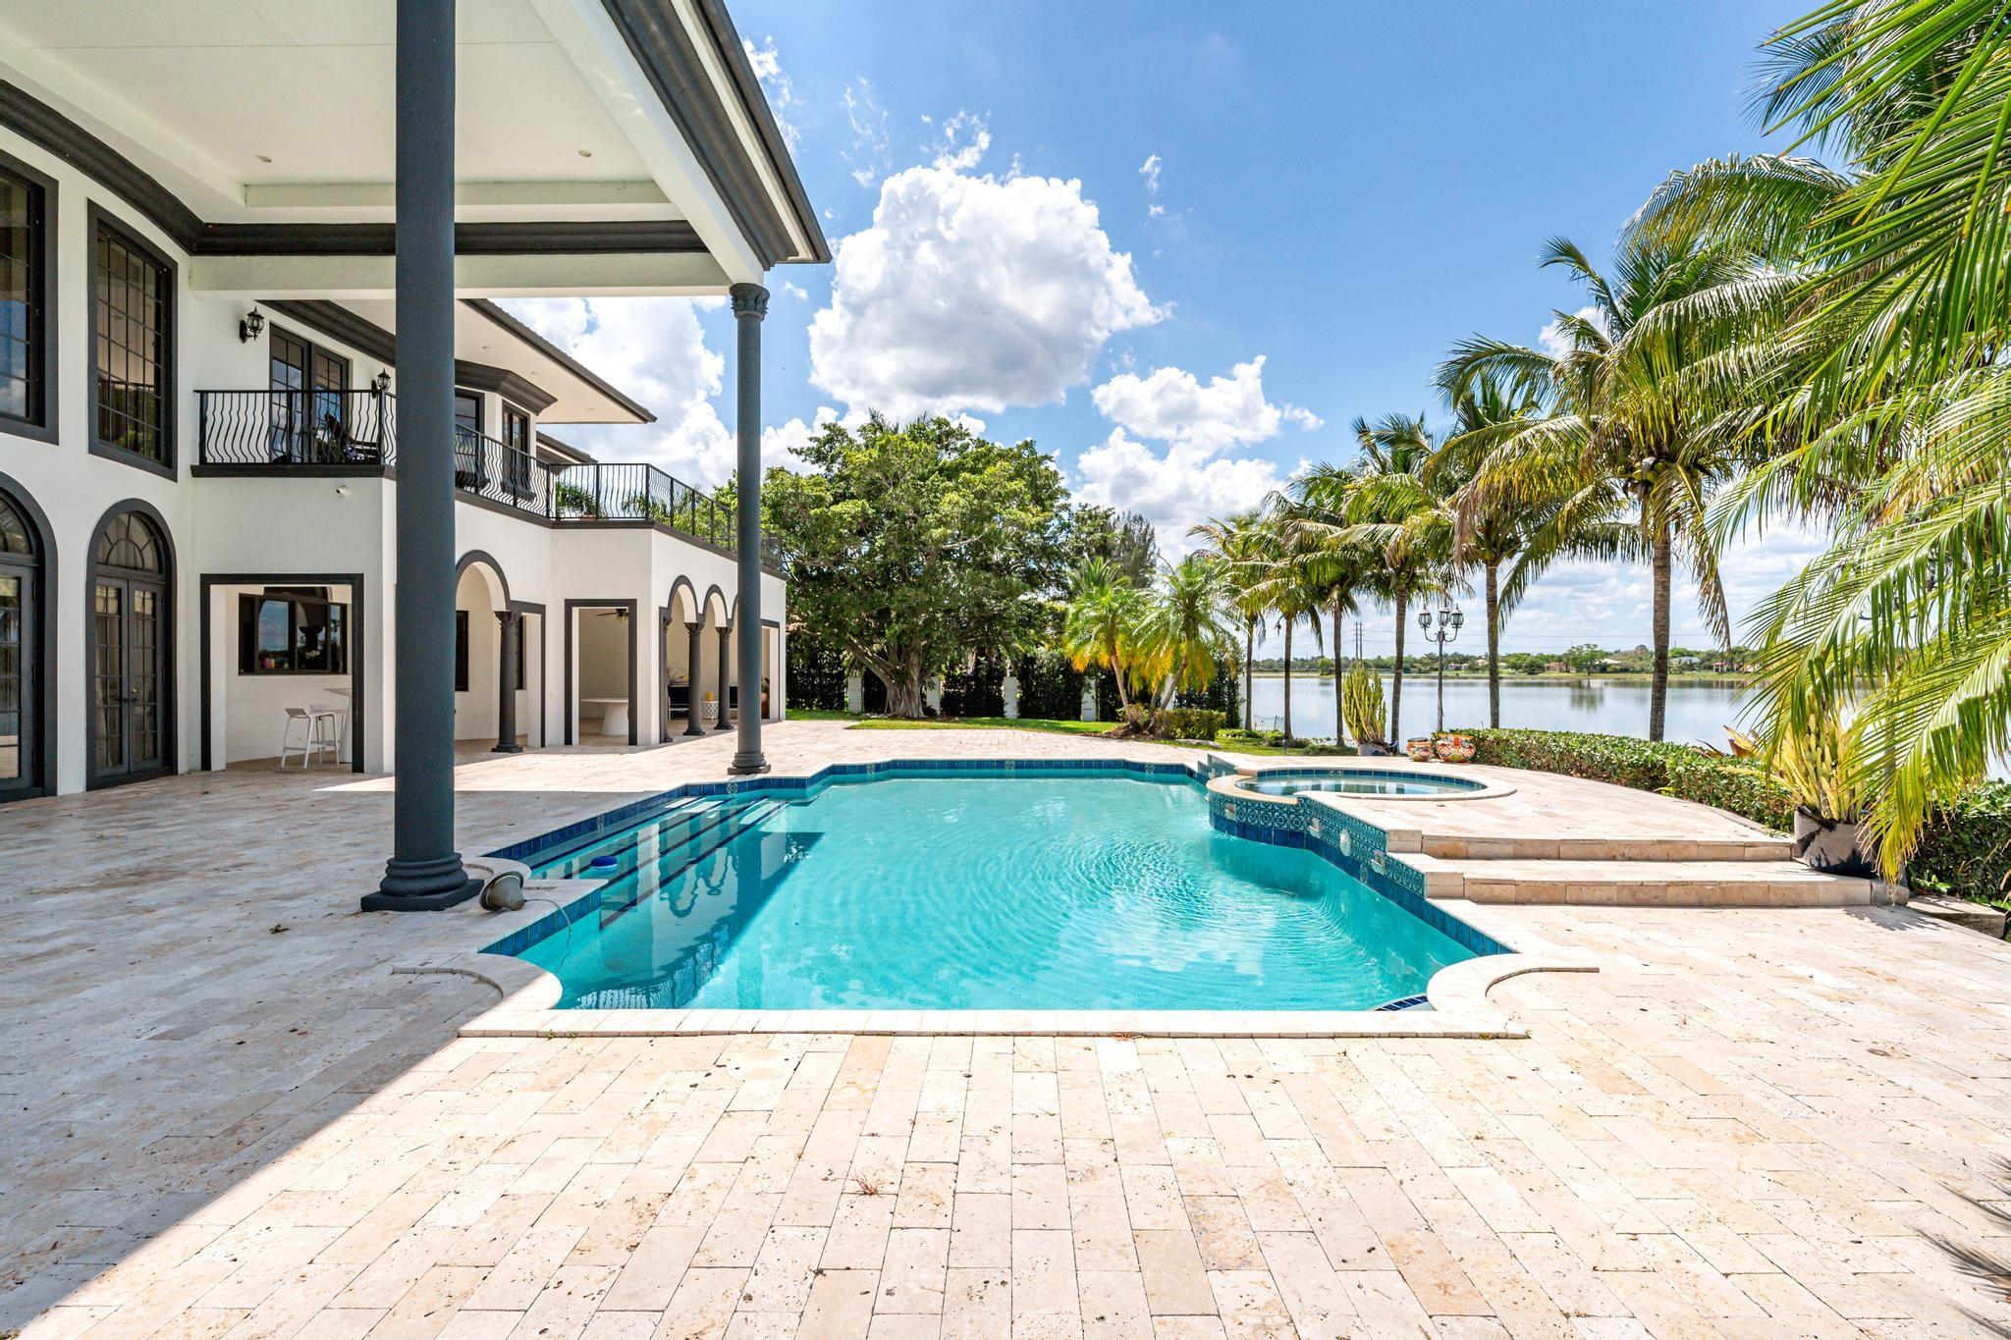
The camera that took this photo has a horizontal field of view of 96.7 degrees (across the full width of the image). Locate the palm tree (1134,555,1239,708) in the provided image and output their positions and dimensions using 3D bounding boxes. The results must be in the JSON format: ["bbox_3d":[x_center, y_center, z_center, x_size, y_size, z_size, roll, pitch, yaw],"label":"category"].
[{"bbox_3d":[4.120,-0.650,20.400,2.400,3.900,2.300,0,0,1],"label":"palm tree"}]

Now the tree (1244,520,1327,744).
[{"bbox_3d":[5.932,-0.869,18.900,2.100,4.580,2.100,0,0,0],"label":"tree"}]

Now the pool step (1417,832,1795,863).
[{"bbox_3d":[4.100,1.240,6.300,2.620,0.150,0.400,0,0,1],"label":"pool step"}]

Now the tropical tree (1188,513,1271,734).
[{"bbox_3d":[5.487,-1.181,21.300,2.300,5.200,2.300,0,0,0],"label":"tropical tree"}]

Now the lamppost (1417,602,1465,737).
[{"bbox_3d":[6.200,0.210,12.700,0.650,2.300,0.620,0,0,1],"label":"lamppost"}]

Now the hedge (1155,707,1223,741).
[{"bbox_3d":[3.882,1.090,18.950,1.500,0.660,1.000,0,0,0],"label":"hedge"}]

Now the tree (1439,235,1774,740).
[{"bbox_3d":[6.797,-1.661,9.700,4.200,6.160,4.200,0,0,0],"label":"tree"}]

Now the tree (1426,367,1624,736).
[{"bbox_3d":[6.945,-1.372,12.400,3.100,5.580,3.100,0,0,0],"label":"tree"}]

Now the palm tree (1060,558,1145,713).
[{"bbox_3d":[2.200,-0.650,20.400,1.950,3.900,1.950,0,0,1],"label":"palm tree"}]

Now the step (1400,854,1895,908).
[{"bbox_3d":[4.120,1.385,5.850,2.820,0.155,0.620,0,0,1],"label":"step"}]

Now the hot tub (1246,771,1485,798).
[{"bbox_3d":[3.770,1.360,9.500,2.700,0.400,2.700,0,0,0],"label":"hot tub"}]

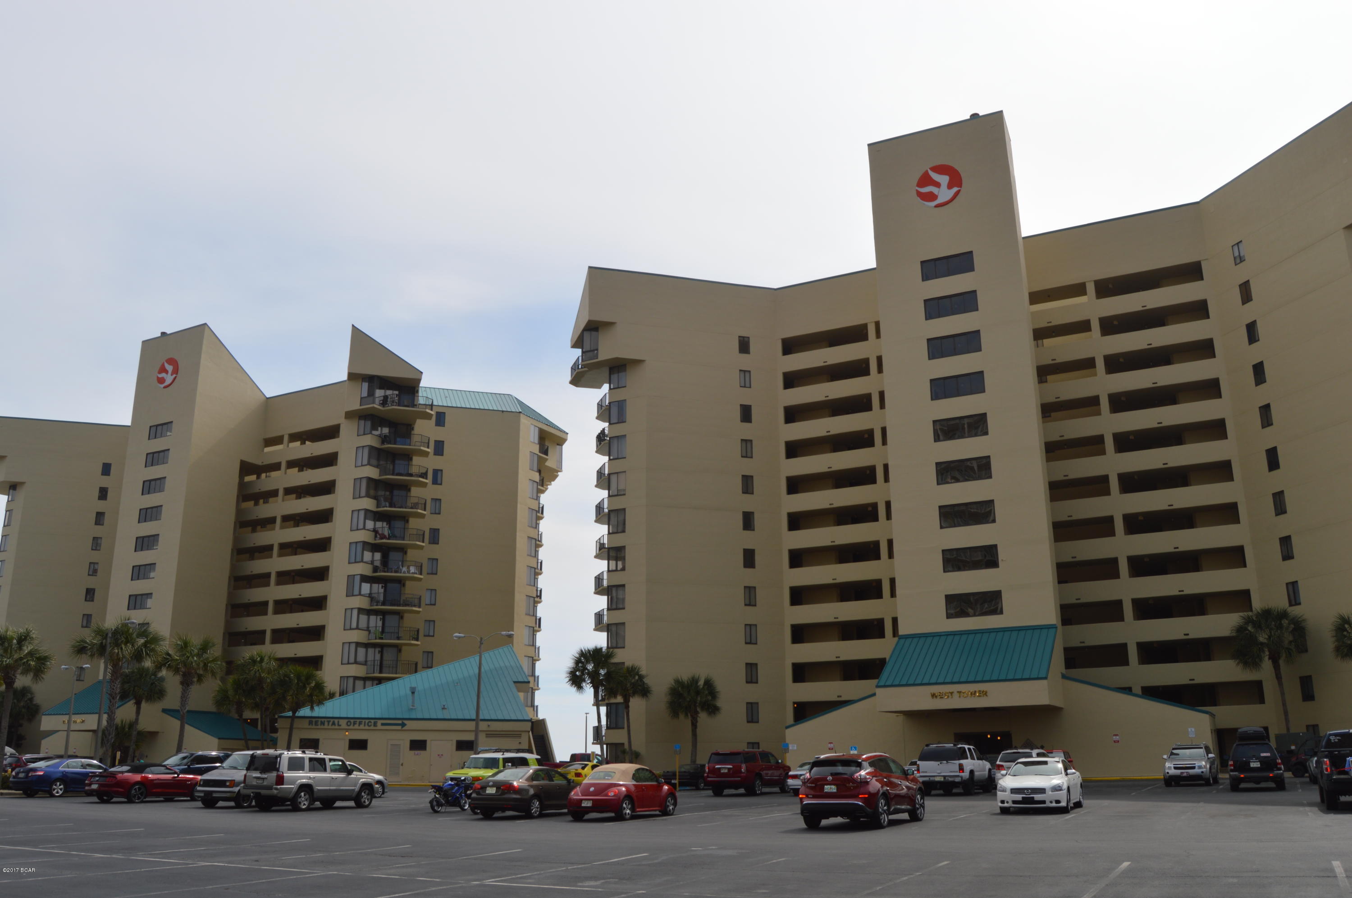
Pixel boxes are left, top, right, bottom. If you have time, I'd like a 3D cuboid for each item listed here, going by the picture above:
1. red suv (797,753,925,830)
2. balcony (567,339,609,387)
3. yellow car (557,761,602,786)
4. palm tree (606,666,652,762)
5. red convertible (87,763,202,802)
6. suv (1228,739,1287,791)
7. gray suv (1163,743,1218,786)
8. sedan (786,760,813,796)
[{"bbox_3d":[4.649,8.254,25.604,1.915,1.710,4.890,-9,-18,28],"label":"red suv"},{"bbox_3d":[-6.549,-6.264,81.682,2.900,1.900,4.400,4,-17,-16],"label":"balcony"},{"bbox_3d":[-3.953,15.471,49.488,1.860,1.350,4.650,-8,-18,25],"label":"yellow car"},{"bbox_3d":[-2.774,16.173,62.000,2.800,6.800,2.800,-1,-16,0],"label":"palm tree"},{"bbox_3d":[-20.214,12.946,40.640,1.915,1.390,4.780,-9,-18,25],"label":"red convertible"},{"bbox_3d":[21.998,12.042,39.986,1.820,1.800,4.640,-9,-18,26],"label":"suv"},{"bbox_3d":[21.536,13.194,43.939,1.815,1.750,4.796,-10,-19,30],"label":"gray suv"},{"bbox_3d":[6.207,13.281,42.449,1.830,1.430,4.850,-9,-18,26],"label":"sedan"}]

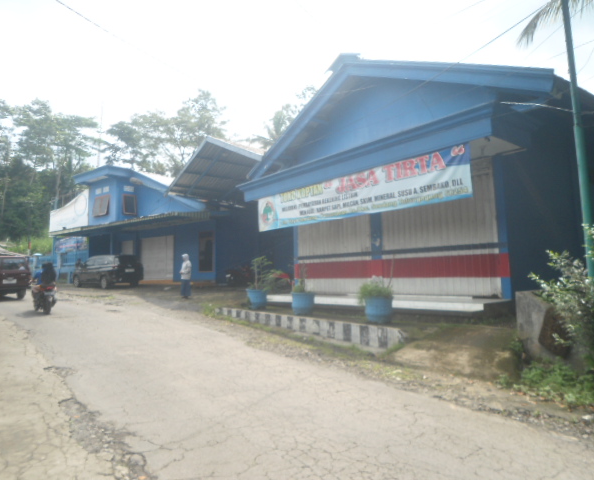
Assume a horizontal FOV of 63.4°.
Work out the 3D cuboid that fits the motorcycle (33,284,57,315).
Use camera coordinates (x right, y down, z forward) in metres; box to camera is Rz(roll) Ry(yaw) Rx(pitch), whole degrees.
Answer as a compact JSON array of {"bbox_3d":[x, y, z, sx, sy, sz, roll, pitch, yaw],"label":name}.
[{"bbox_3d":[-7.658,1.686,14.537,0.700,1.050,1.880,1,-5,-37],"label":"motorcycle"}]

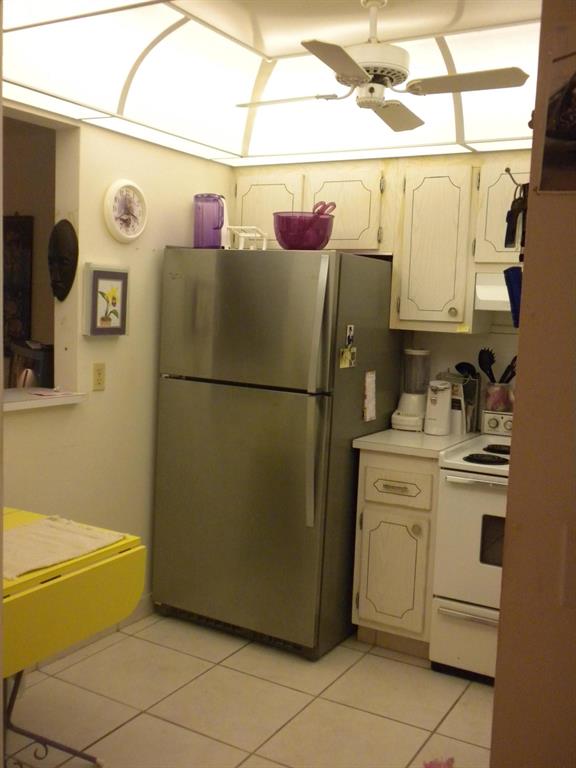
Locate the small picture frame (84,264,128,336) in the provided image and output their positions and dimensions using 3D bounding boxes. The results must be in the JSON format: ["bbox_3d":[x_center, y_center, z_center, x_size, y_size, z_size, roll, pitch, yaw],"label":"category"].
[{"bbox_3d":[-0.737,-0.331,3.345,0.050,0.277,0.220,6,8,30],"label":"small picture frame"}]

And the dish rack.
[{"bbox_3d":[-0.179,-0.637,3.629,0.180,0.107,0.120,6,8,30],"label":"dish rack"}]

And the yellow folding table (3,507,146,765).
[{"bbox_3d":[-1.008,0.856,2.380,0.720,0.740,0.970,6,8,30],"label":"yellow folding table"}]

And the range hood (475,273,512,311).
[{"bbox_3d":[1.211,-0.377,3.477,0.755,0.161,0.325,6,7,29],"label":"range hood"}]

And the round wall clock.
[{"bbox_3d":[-0.672,-0.716,3.382,0.040,0.256,0.256,6,8,30],"label":"round wall clock"}]

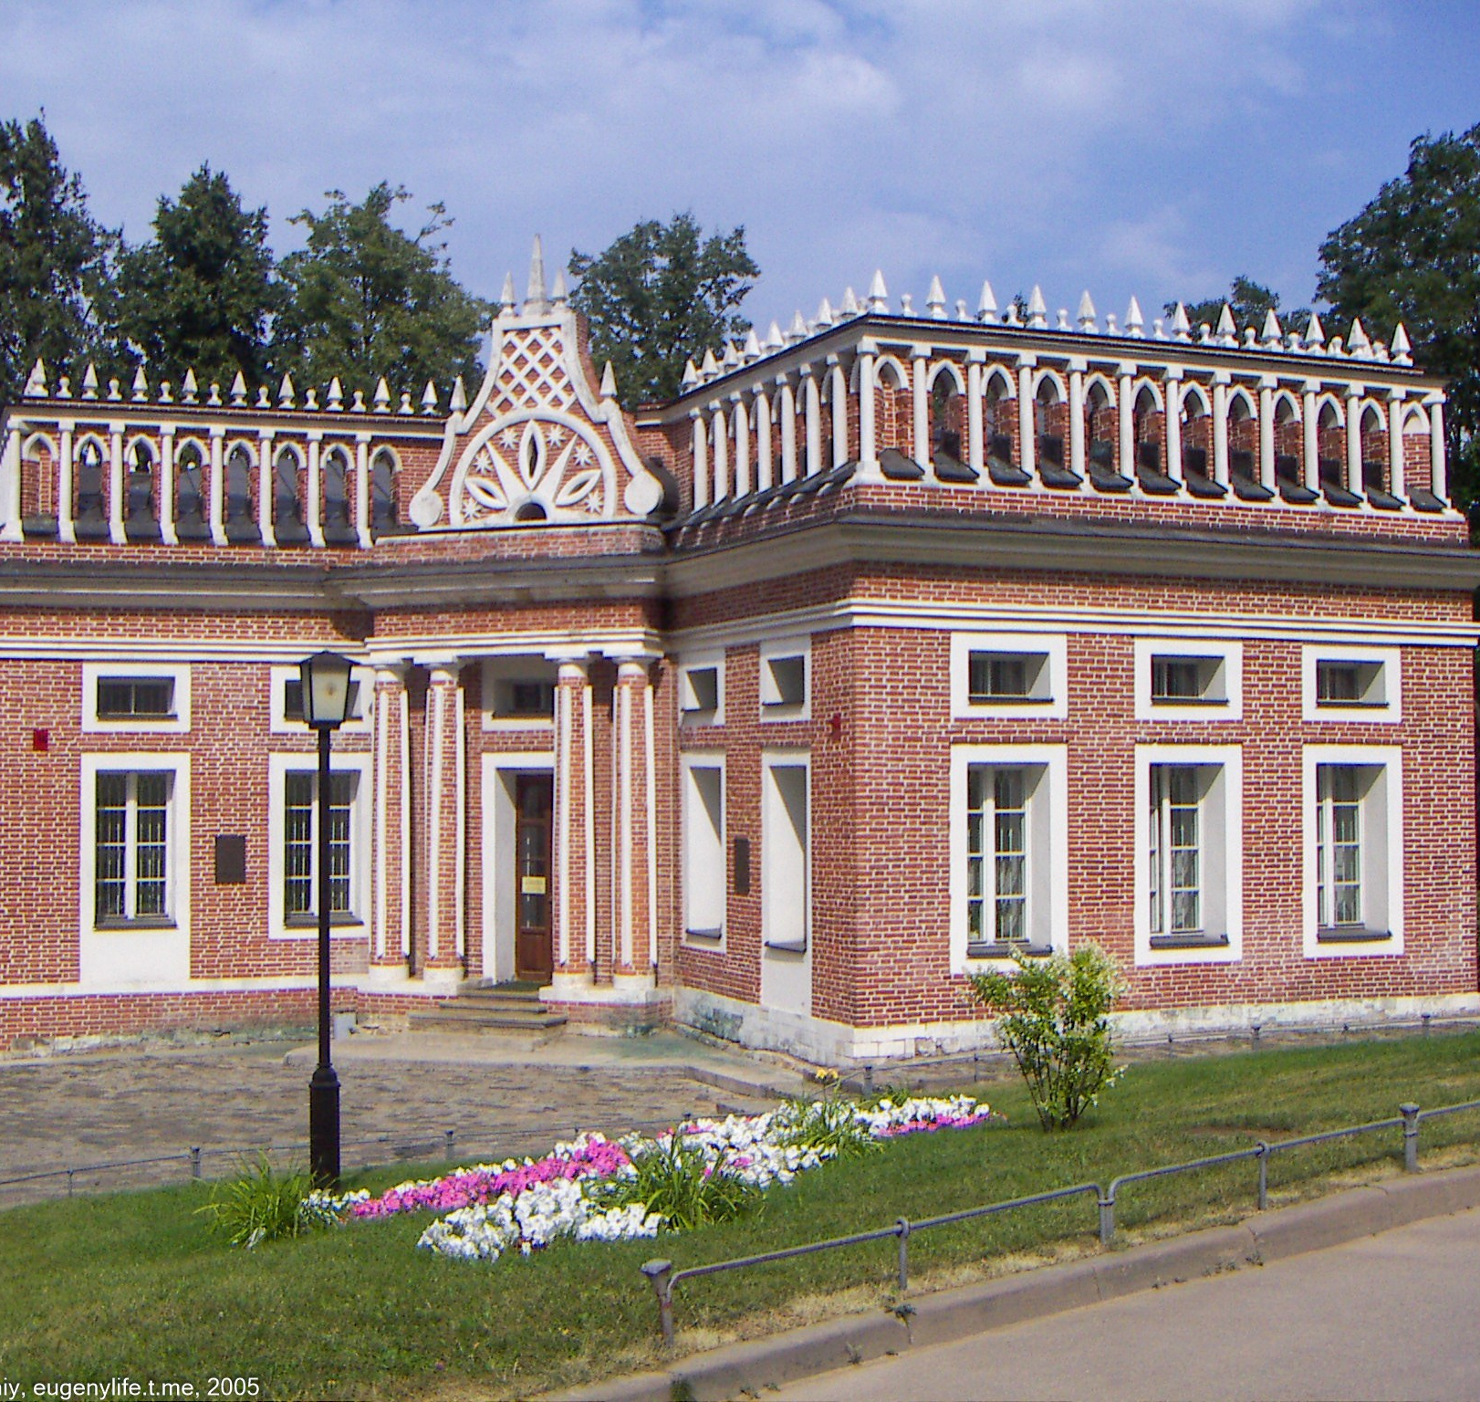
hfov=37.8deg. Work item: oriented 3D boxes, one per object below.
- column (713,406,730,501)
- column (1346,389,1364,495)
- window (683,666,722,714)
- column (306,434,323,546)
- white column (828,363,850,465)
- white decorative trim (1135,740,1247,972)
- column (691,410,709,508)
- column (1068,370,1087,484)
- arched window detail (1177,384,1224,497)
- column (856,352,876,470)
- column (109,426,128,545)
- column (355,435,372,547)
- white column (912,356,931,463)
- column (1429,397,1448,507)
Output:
[{"bbox_3d":[-0.246,-3.265,28.659,0.154,1.225,0.154,1,-2,-23],"label":"column"},{"bbox_3d":[7.932,-3.342,27.870,0.170,1.367,0.170,1,-2,-23],"label":"column"},{"bbox_3d":[-0.447,-0.130,29.477,0.216,0.627,1.127,1,-2,-23],"label":"window"},{"bbox_3d":[-6.184,-3.072,31.428,0.196,1.672,0.202,1,-2,-23],"label":"column"},{"bbox_3d":[1.141,-3.297,25.003,0.200,1.375,0.200,1,-2,-24],"label":"white column"},{"bbox_3d":[5.396,1.840,25.933,1.539,2.619,0.120,1,-2,-23],"label":"white decorative trim"},{"bbox_3d":[-0.549,-3.329,29.844,0.180,1.360,0.180,1,-3,-22],"label":"column"},{"bbox_3d":[4.097,-3.321,26.200,0.180,1.370,0.180,1,-3,-22],"label":"column"},{"bbox_3d":[5.747,-3.237,26.946,0.520,1.338,0.280,1,-2,-23],"label":"arched window detail"},{"bbox_3d":[1.456,-3.323,24.698,0.154,1.293,0.154,1,-2,-23],"label":"column"},{"bbox_3d":[-8.854,-3.064,30.727,0.180,1.660,0.180,1,-3,-22],"label":"column"},{"bbox_3d":[-5.583,-3.100,32.066,0.180,1.600,0.180,1,-3,-22],"label":"column"},{"bbox_3d":[2.194,-3.486,26.022,0.172,1.284,0.172,1,-2,-23],"label":"white column"},{"bbox_3d":[8.979,-3.216,27.715,0.196,1.440,0.202,1,-2,-23],"label":"column"}]

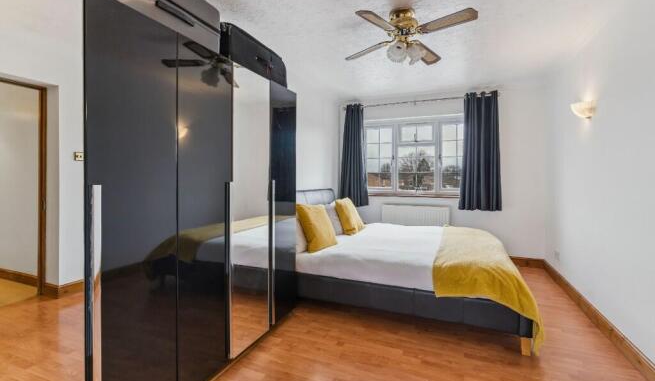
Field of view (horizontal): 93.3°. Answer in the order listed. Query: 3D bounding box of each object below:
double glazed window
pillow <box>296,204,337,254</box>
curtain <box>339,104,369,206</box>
[{"bbox_3d":[1.338,-0.515,4.777,1.600,1.170,0.120,1,3,23],"label":"double glazed window"},{"bbox_3d":[-0.083,0.329,2.889,0.150,0.430,0.430,-24,-11,32],"label":"pillow"},{"bbox_3d":[0.414,-0.561,4.976,0.450,1.580,0.140,1,3,23],"label":"curtain"}]

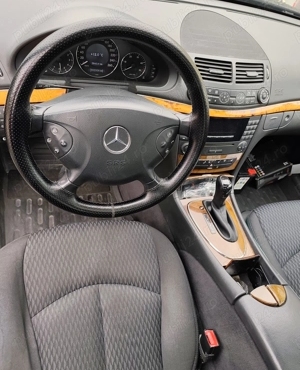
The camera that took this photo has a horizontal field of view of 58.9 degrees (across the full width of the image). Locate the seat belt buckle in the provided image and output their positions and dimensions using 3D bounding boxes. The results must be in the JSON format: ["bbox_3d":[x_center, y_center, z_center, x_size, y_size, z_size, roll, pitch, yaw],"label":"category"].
[{"bbox_3d":[0.163,0.443,0.732,0.030,0.070,0.042,-3,31,-21],"label":"seat belt buckle"}]

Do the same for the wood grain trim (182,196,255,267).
[{"bbox_3d":[0.225,0.135,0.830,0.185,0.030,0.250,-3,47,-21],"label":"wood grain trim"}]

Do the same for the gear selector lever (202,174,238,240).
[{"bbox_3d":[0.247,0.071,0.814,0.080,0.125,0.170,-3,51,-21],"label":"gear selector lever"}]

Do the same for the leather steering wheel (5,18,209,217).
[{"bbox_3d":[-0.066,-0.109,0.531,0.385,0.385,0.085,-3,29,-21],"label":"leather steering wheel"}]

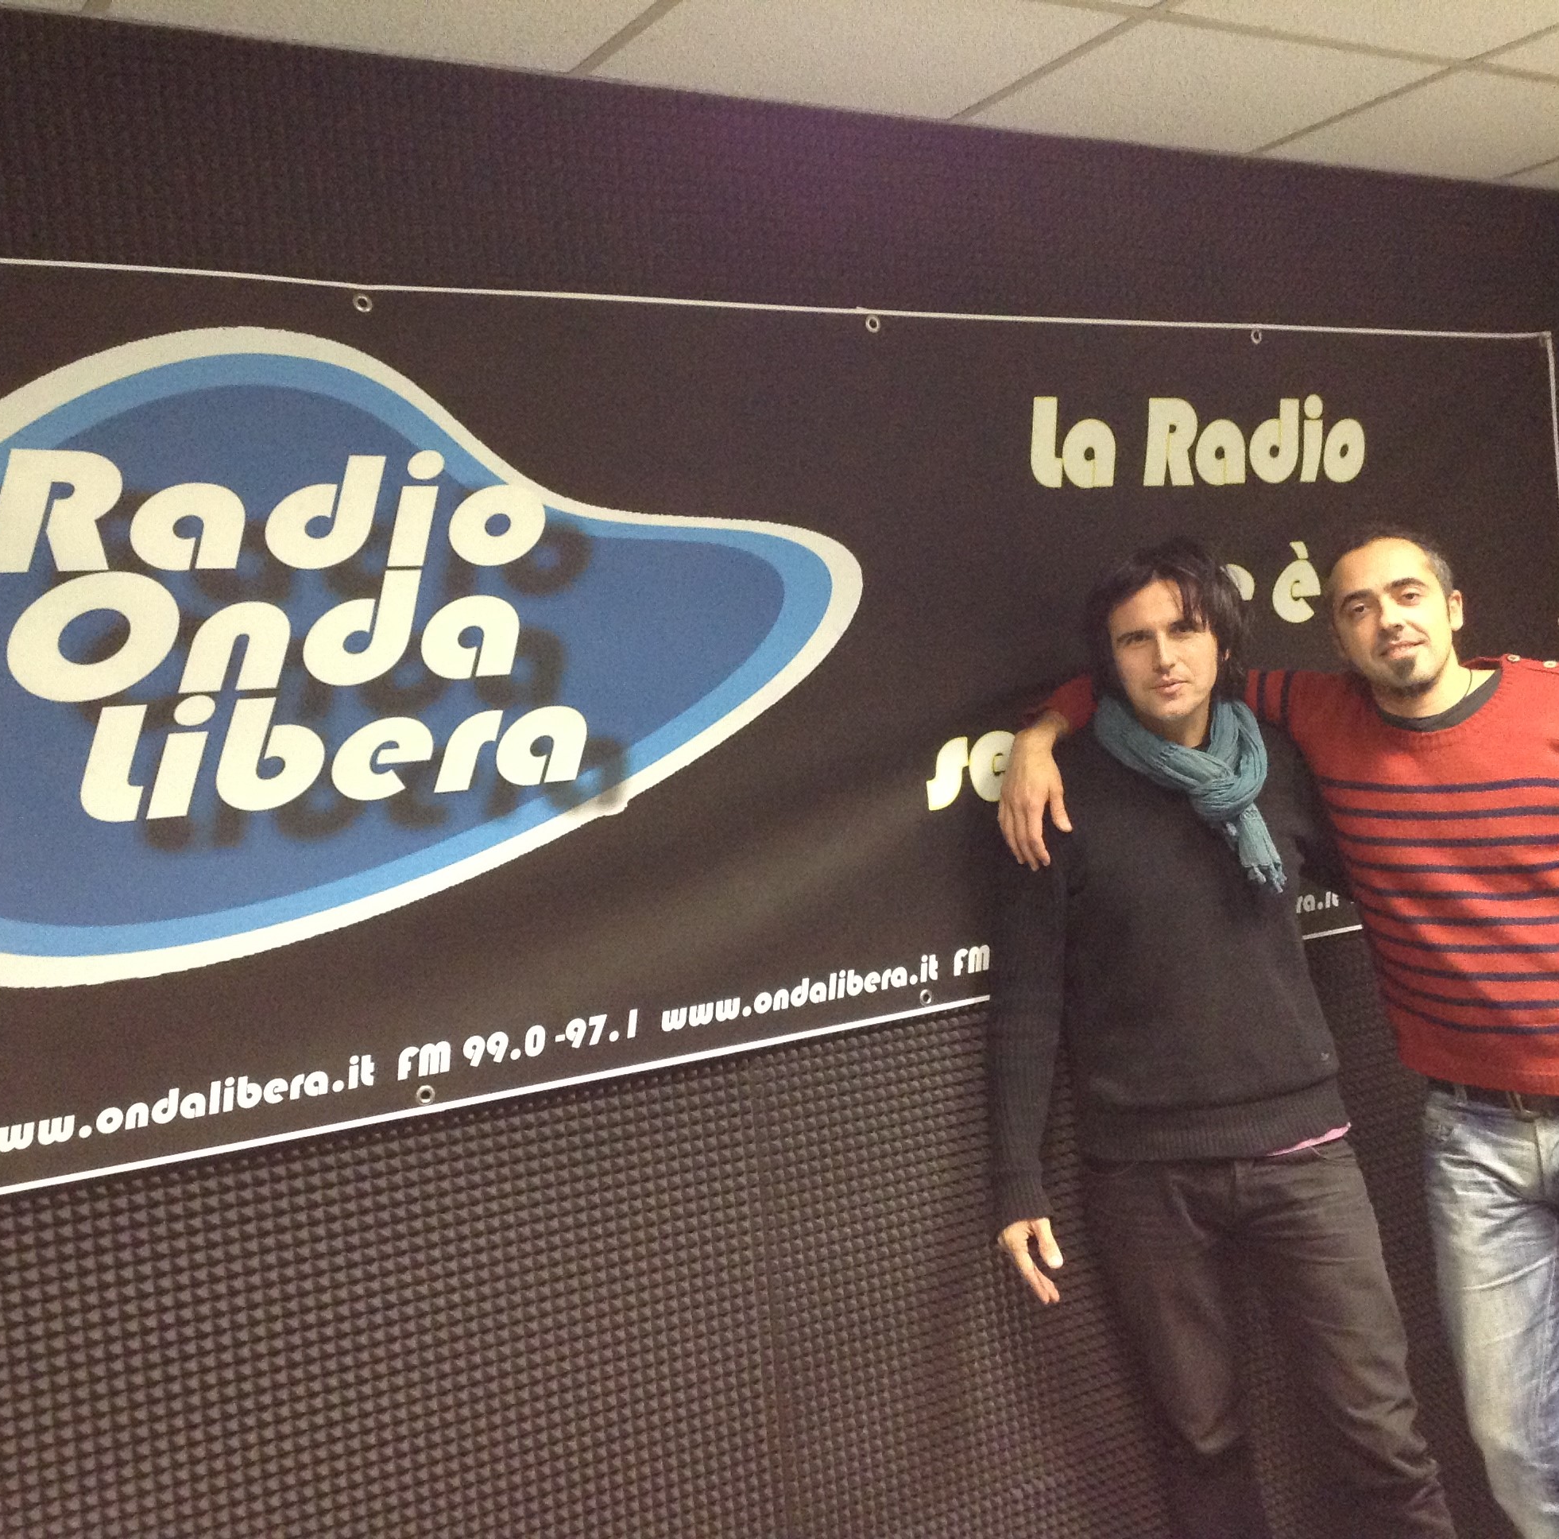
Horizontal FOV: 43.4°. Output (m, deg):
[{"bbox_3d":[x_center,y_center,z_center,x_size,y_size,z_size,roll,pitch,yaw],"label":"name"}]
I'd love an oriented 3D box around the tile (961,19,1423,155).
[{"bbox_3d":[0.606,-0.974,2.801,0.590,0.020,0.410,-6,1,-32],"label":"tile"}]

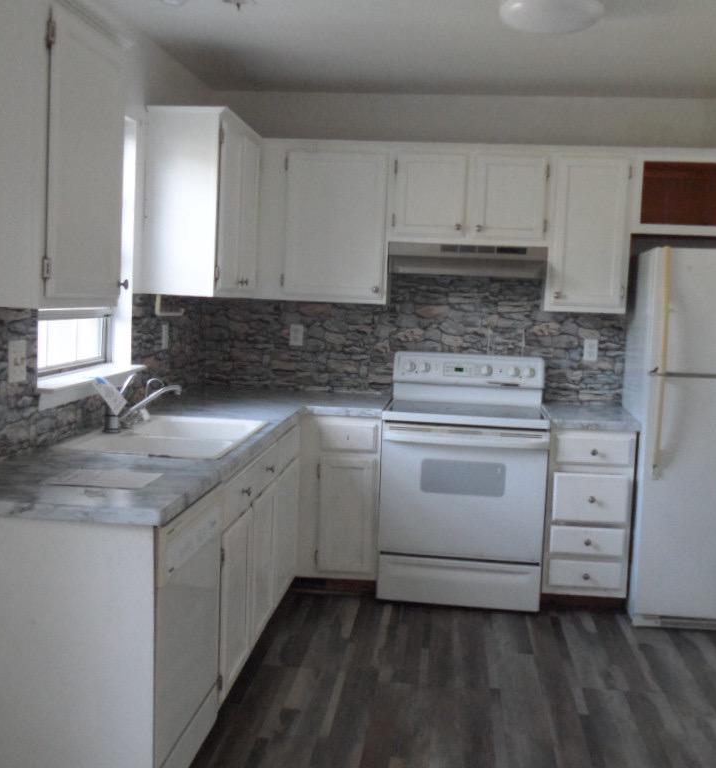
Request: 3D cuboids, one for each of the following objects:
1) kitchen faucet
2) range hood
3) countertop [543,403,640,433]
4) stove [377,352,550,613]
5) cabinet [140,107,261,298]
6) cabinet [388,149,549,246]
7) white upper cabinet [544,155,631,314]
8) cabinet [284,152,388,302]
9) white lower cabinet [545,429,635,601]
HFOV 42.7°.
[{"bbox_3d":[-0.765,0.070,3.264,0.280,0.210,0.090,3,6,6],"label":"kitchen faucet"},{"bbox_3d":[0.534,-0.605,4.489,0.755,0.140,0.430,3,6,6],"label":"range hood"},{"bbox_3d":[1.101,0.159,4.468,0.387,0.042,0.640,3,6,6],"label":"countertop"},{"bbox_3d":[0.512,0.446,4.520,0.757,1.143,0.670,3,6,6],"label":"stove"},{"bbox_3d":[-0.687,-0.782,4.178,0.325,0.780,0.765,3,6,6],"label":"cabinet"},{"bbox_3d":[0.550,-0.904,4.508,0.759,0.450,0.335,3,6,6],"label":"cabinet"},{"bbox_3d":[1.126,-0.737,4.542,0.386,0.760,0.325,3,6,6],"label":"white upper cabinet"},{"bbox_3d":[-0.097,-0.786,4.589,0.533,0.750,0.335,3,6,6],"label":"cabinet"},{"bbox_3d":[1.079,0.570,4.443,0.382,0.790,0.620,3,6,6],"label":"white lower cabinet"}]

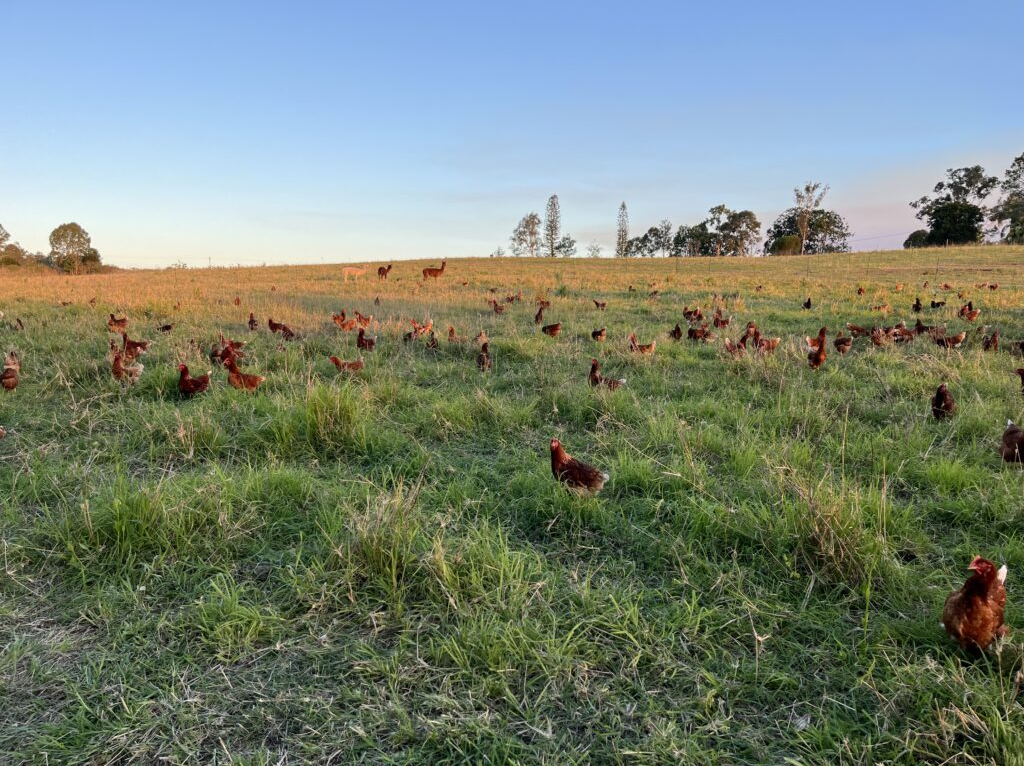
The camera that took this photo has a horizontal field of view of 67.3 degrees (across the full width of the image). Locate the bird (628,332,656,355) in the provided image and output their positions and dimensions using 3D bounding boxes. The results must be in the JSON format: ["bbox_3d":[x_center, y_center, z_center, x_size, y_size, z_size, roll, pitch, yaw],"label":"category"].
[{"bbox_3d":[1.917,-0.558,11.300,0.410,0.390,0.190,0,8,0],"label":"bird"}]

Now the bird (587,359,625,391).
[{"bbox_3d":[1.057,-0.067,8.600,0.410,0.390,0.190,-2,8,-12],"label":"bird"}]

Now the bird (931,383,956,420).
[{"bbox_3d":[3.871,0.179,6.900,0.220,0.360,0.380,2,8,14],"label":"bird"}]

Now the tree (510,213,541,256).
[{"bbox_3d":[2.262,-22.858,120.000,5.000,7.200,4.800,0,8,0],"label":"tree"}]

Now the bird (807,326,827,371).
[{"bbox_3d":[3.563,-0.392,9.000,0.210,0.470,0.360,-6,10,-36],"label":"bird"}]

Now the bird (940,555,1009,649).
[{"bbox_3d":[1.750,0.815,2.900,0.210,0.410,0.380,7,11,41],"label":"bird"}]

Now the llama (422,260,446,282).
[{"bbox_3d":[-4.600,-6.579,46.000,1.320,1.360,0.450,0,9,-3],"label":"llama"}]

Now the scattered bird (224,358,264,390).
[{"bbox_3d":[-2.956,-0.072,8.500,0.430,0.410,0.200,-1,8,-9],"label":"scattered bird"}]

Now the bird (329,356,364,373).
[{"bbox_3d":[-2.041,-0.180,9.500,0.420,0.300,0.190,-1,9,-9],"label":"bird"}]

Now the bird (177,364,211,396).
[{"bbox_3d":[-3.644,-0.034,8.800,0.390,0.380,0.190,-2,8,-12],"label":"bird"}]

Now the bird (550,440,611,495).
[{"bbox_3d":[0.421,0.539,4.800,0.390,0.390,0.190,3,9,17],"label":"bird"}]

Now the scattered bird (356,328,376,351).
[{"bbox_3d":[-2.297,-0.674,12.200,0.380,0.400,0.200,-1,9,-9],"label":"scattered bird"}]

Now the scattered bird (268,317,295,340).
[{"bbox_3d":[-4.013,-0.924,13.400,0.420,0.400,0.200,0,9,-3],"label":"scattered bird"}]

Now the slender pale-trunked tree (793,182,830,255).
[{"bbox_3d":[42.836,-23.384,110.000,4.900,10.900,4.700,0,8,0],"label":"slender pale-trunked tree"}]

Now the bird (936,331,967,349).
[{"bbox_3d":[6.513,-0.586,11.400,0.400,0.330,0.190,5,10,30],"label":"bird"}]

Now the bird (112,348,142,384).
[{"bbox_3d":[-4.498,-0.182,9.000,0.390,0.410,0.200,-5,10,-30],"label":"bird"}]

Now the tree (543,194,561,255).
[{"bbox_3d":[9.851,-38.468,190.000,3.600,15.800,3.600,0,8,0],"label":"tree"}]

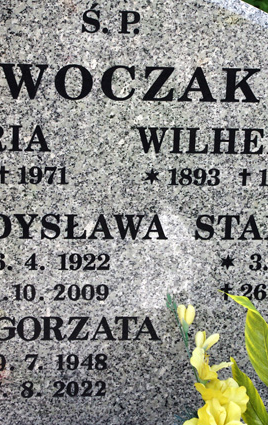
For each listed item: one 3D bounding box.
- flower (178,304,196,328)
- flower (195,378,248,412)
[{"bbox_3d":[0.085,0.165,1.800,0.029,0.040,0.025,0,18,-6],"label":"flower"},{"bbox_3d":[0.138,0.290,1.790,0.081,0.060,0.065,-4,19,-17],"label":"flower"}]

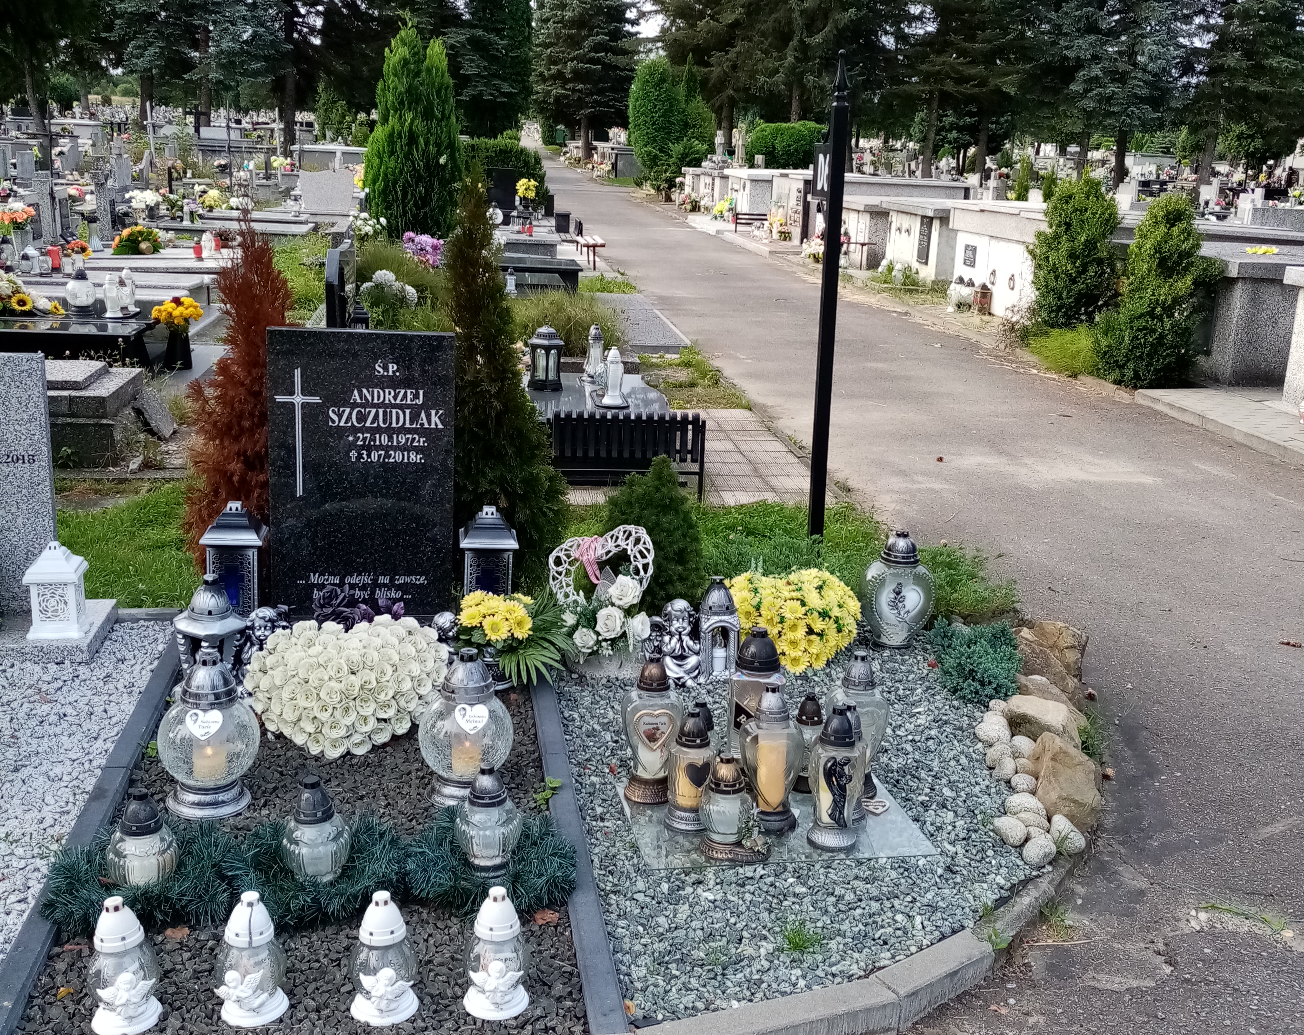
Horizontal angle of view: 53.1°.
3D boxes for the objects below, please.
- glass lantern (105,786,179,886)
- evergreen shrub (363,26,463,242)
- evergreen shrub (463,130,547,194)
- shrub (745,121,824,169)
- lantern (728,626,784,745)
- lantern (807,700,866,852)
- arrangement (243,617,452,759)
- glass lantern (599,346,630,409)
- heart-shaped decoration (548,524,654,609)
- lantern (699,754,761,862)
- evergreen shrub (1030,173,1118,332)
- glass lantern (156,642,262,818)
[{"bbox_3d":[-0.921,0.584,2.359,0.123,0.206,0.123,3,17,0],"label":"glass lantern"},{"bbox_3d":[-2.651,-4.207,14.490,1.092,2.356,1.092,3,17,0],"label":"evergreen shrub"},{"bbox_3d":[-2.740,-6.613,24.500,1.600,1.300,1.700,1,16,-5],"label":"evergreen shrub"},{"bbox_3d":[3.584,-9.673,34.635,2.400,1.750,2.200,1,15,-8],"label":"shrub"},{"bbox_3d":[0.230,0.418,2.878,0.120,0.370,0.115,2,16,-3],"label":"lantern"},{"bbox_3d":[0.376,0.516,2.664,0.122,0.312,0.118,4,16,3],"label":"lantern"},{"bbox_3d":[-0.727,0.398,3.129,0.470,0.200,0.420,0,16,-8],"label":"arrangement"},{"bbox_3d":[-0.180,-0.688,6.262,0.108,0.292,0.108,2,15,-2],"label":"glass lantern"},{"bbox_3d":[-0.138,0.138,3.540,0.285,0.260,0.070,2,17,-2],"label":"heart-shaped decoration"},{"bbox_3d":[0.161,0.573,2.636,0.130,0.220,0.115,-7,19,-29],"label":"lantern"},{"bbox_3d":[3.380,-2.107,10.456,0.642,1.228,0.642,3,17,0],"label":"evergreen shrub"},{"bbox_3d":[-0.925,0.423,2.723,0.205,0.355,0.205,-1,17,-12],"label":"glass lantern"}]

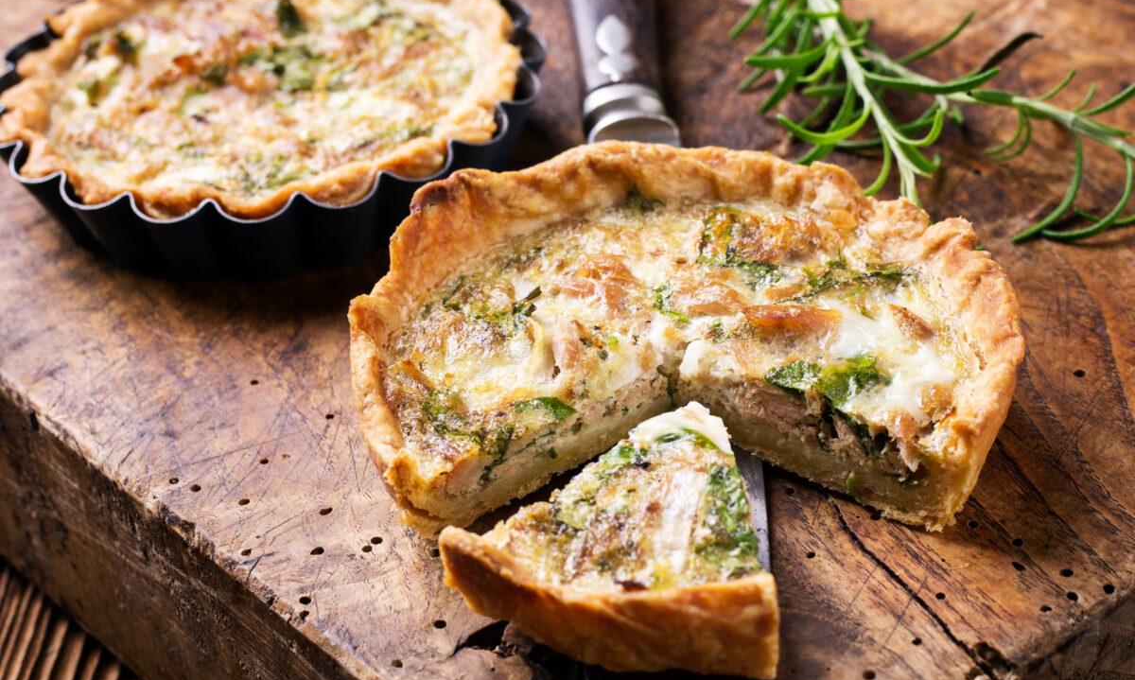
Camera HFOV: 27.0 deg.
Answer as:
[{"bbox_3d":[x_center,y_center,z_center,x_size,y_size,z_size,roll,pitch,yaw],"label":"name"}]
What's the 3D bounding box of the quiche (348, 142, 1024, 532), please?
[{"bbox_3d":[0.019,-0.001,0.416,0.115,0.023,0.097,-2,37,0],"label":"quiche"}]

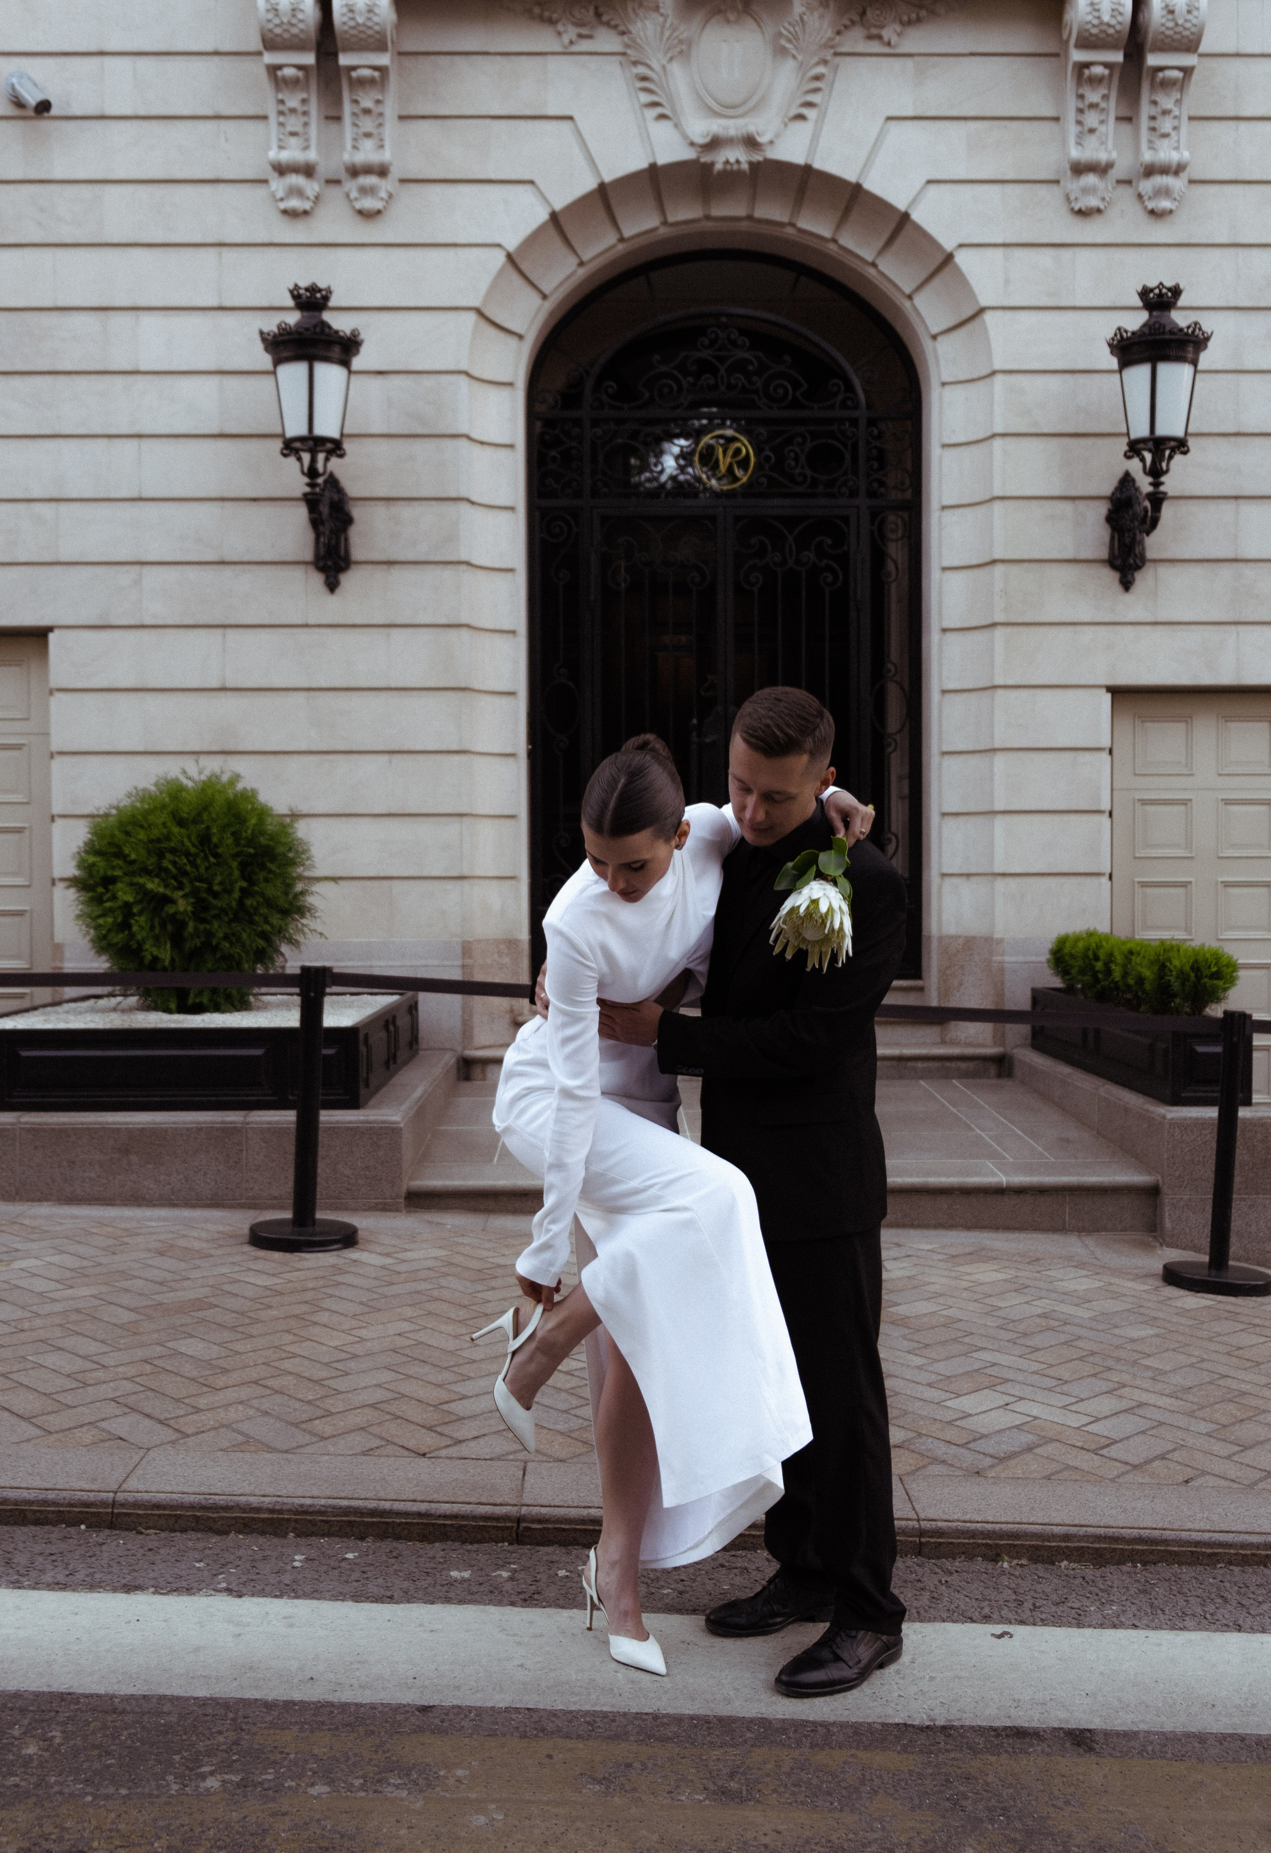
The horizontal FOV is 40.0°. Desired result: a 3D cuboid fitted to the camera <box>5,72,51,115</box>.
[{"bbox_3d":[-2.984,-4.096,8.589,0.256,0.118,0.118,46,23,22],"label":"camera"}]

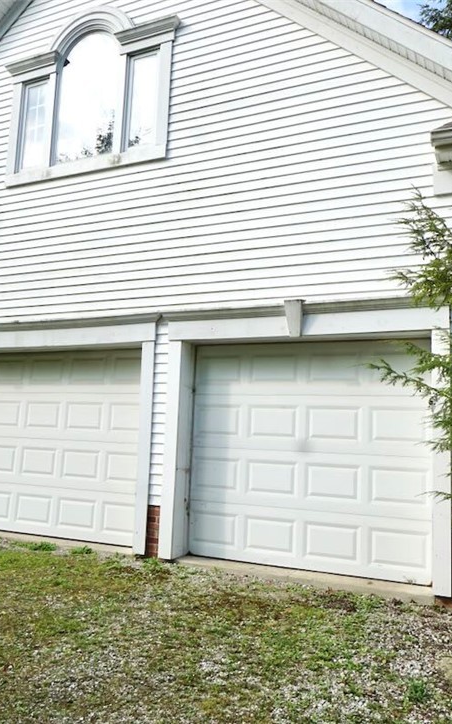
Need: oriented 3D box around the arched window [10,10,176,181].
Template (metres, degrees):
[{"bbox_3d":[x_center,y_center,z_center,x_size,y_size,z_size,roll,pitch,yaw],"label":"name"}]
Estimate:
[{"bbox_3d":[-1.625,-3.139,6.614,2.505,2.030,0.130,-1,-8,24],"label":"arched window"}]

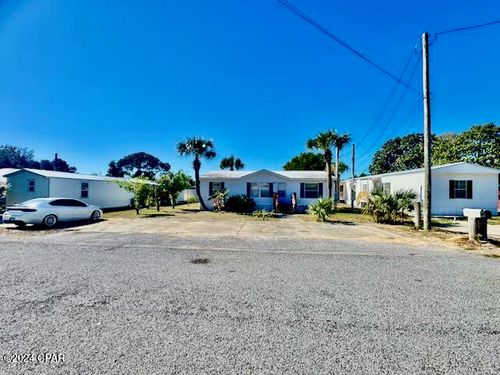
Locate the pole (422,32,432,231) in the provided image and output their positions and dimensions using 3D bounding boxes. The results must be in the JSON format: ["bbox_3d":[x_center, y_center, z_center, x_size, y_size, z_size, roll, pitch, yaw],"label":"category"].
[{"bbox_3d":[8.866,-2.797,10.150,0.300,9.890,0.300,0,-1,-1],"label":"pole"}]

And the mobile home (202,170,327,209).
[{"bbox_3d":[1.678,0.291,22.598,12.900,4.200,7.500,0,-1,-1],"label":"mobile home"}]

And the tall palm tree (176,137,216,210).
[{"bbox_3d":[-4.868,-1.274,18.425,3.500,6.730,3.300,0,-1,-1],"label":"tall palm tree"}]

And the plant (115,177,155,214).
[{"bbox_3d":[-8.625,0.612,15.100,2.900,2.800,2.500,1,-1,5],"label":"plant"}]

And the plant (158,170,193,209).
[{"bbox_3d":[-7.678,0.230,20.699,3.400,3.940,3.200,0,-1,-1],"label":"plant"}]

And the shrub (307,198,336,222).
[{"bbox_3d":[4.491,1.445,12.700,1.850,1.500,1.700,1,-1,5],"label":"shrub"}]

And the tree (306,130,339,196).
[{"bbox_3d":[5.560,-1.104,15.400,2.500,6.400,2.500,1,-1,5],"label":"tree"}]

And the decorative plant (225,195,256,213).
[{"bbox_3d":[-0.803,1.395,17.100,2.600,1.550,1.900,1,-1,5],"label":"decorative plant"}]

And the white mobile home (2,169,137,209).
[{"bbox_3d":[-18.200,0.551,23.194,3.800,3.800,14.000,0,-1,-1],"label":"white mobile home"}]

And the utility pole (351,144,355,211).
[{"bbox_3d":[10.037,-0.930,19.800,0.250,6.500,0.250,1,-1,5],"label":"utility pole"}]

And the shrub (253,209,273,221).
[{"bbox_3d":[0.853,1.877,13.770,1.400,0.750,1.300,0,-1,-1],"label":"shrub"}]

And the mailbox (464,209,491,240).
[{"bbox_3d":[8.730,1.430,7.800,0.420,1.230,0.600,1,-1,5],"label":"mailbox"}]

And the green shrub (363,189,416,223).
[{"bbox_3d":[8.831,1.139,12.800,3.300,2.150,2.400,1,-1,5],"label":"green shrub"}]

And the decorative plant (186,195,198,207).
[{"bbox_3d":[-7.109,1.576,24.976,1.400,1.300,1.300,0,-1,-1],"label":"decorative plant"}]

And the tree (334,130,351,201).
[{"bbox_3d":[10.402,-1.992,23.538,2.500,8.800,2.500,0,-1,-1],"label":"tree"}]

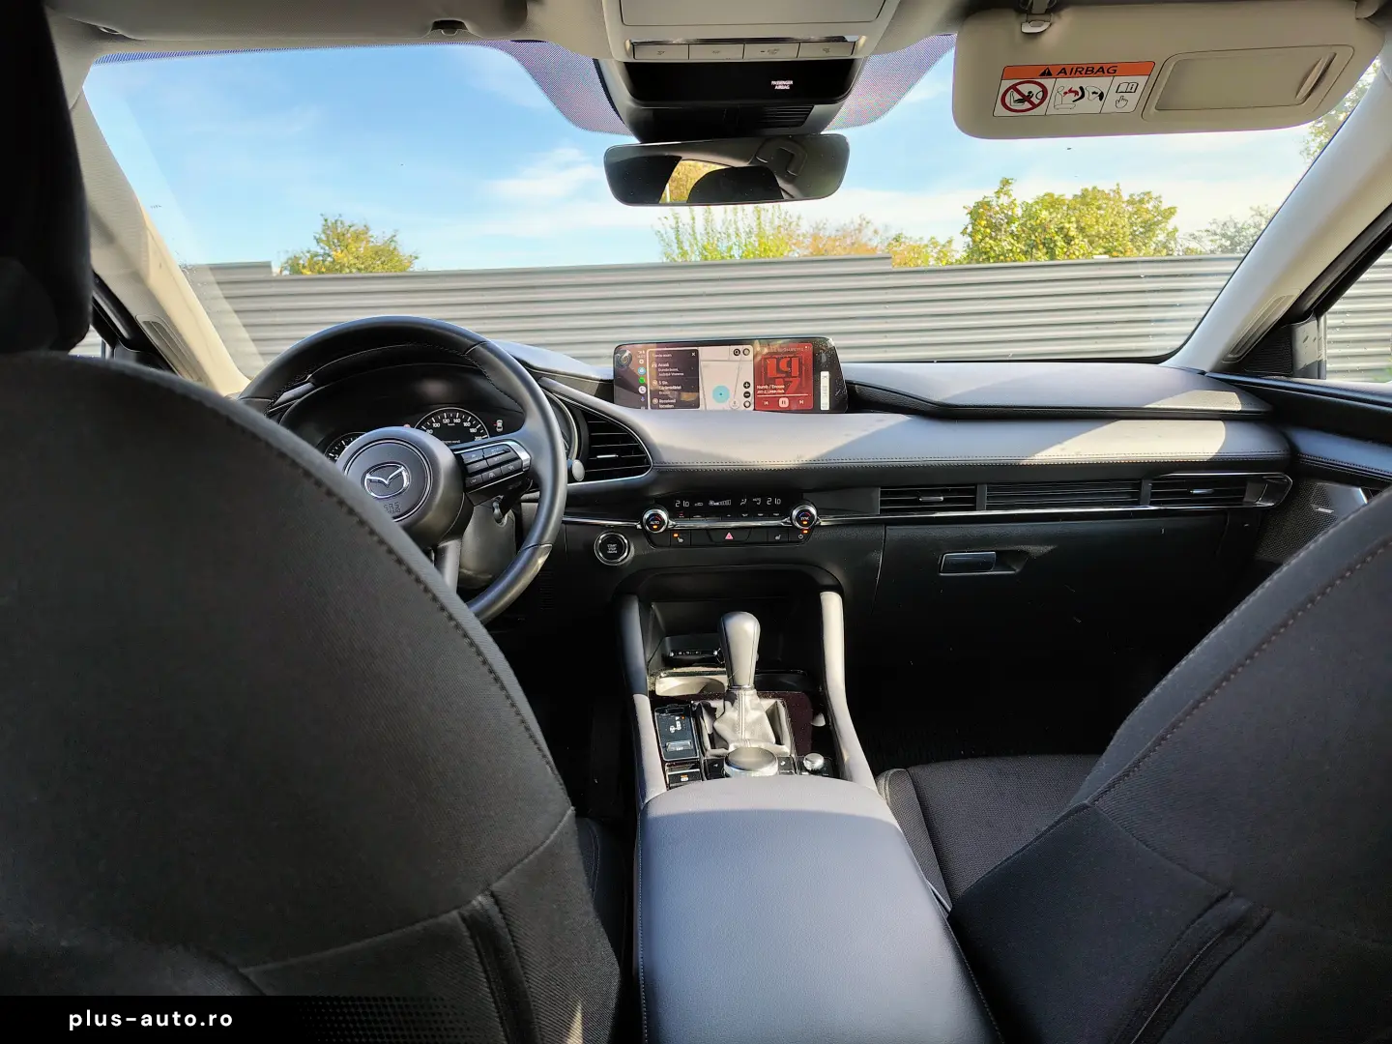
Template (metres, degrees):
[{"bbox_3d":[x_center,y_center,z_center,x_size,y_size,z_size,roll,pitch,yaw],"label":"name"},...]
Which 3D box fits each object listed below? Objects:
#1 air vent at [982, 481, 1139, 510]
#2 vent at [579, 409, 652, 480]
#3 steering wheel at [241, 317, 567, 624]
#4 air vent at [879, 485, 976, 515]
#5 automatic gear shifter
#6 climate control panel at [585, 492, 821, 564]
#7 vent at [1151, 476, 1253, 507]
[{"bbox_3d":[0.466,-0.034,1.227,0.197,0.034,0.035,-2,7,-2],"label":"air vent"},{"bbox_3d":[-0.098,-0.097,1.185,0.087,0.083,0.050,-2,7,-2],"label":"vent"},{"bbox_3d":[-0.327,-0.046,1.059,0.370,0.370,0.100,-3,-13,-8],"label":"steering wheel"},{"bbox_3d":[0.292,-0.028,1.217,0.122,0.034,0.035,-2,7,-2],"label":"air vent"},{"bbox_3d":[0.048,0.155,0.965,0.066,0.120,0.080,-2,12,-2],"label":"automatic gear shifter"},{"bbox_3d":[0.011,0.005,1.200,0.280,0.085,0.050,-2,2,-2],"label":"climate control panel"},{"bbox_3d":[0.639,-0.040,1.227,0.126,0.034,0.035,-2,7,-2],"label":"vent"}]

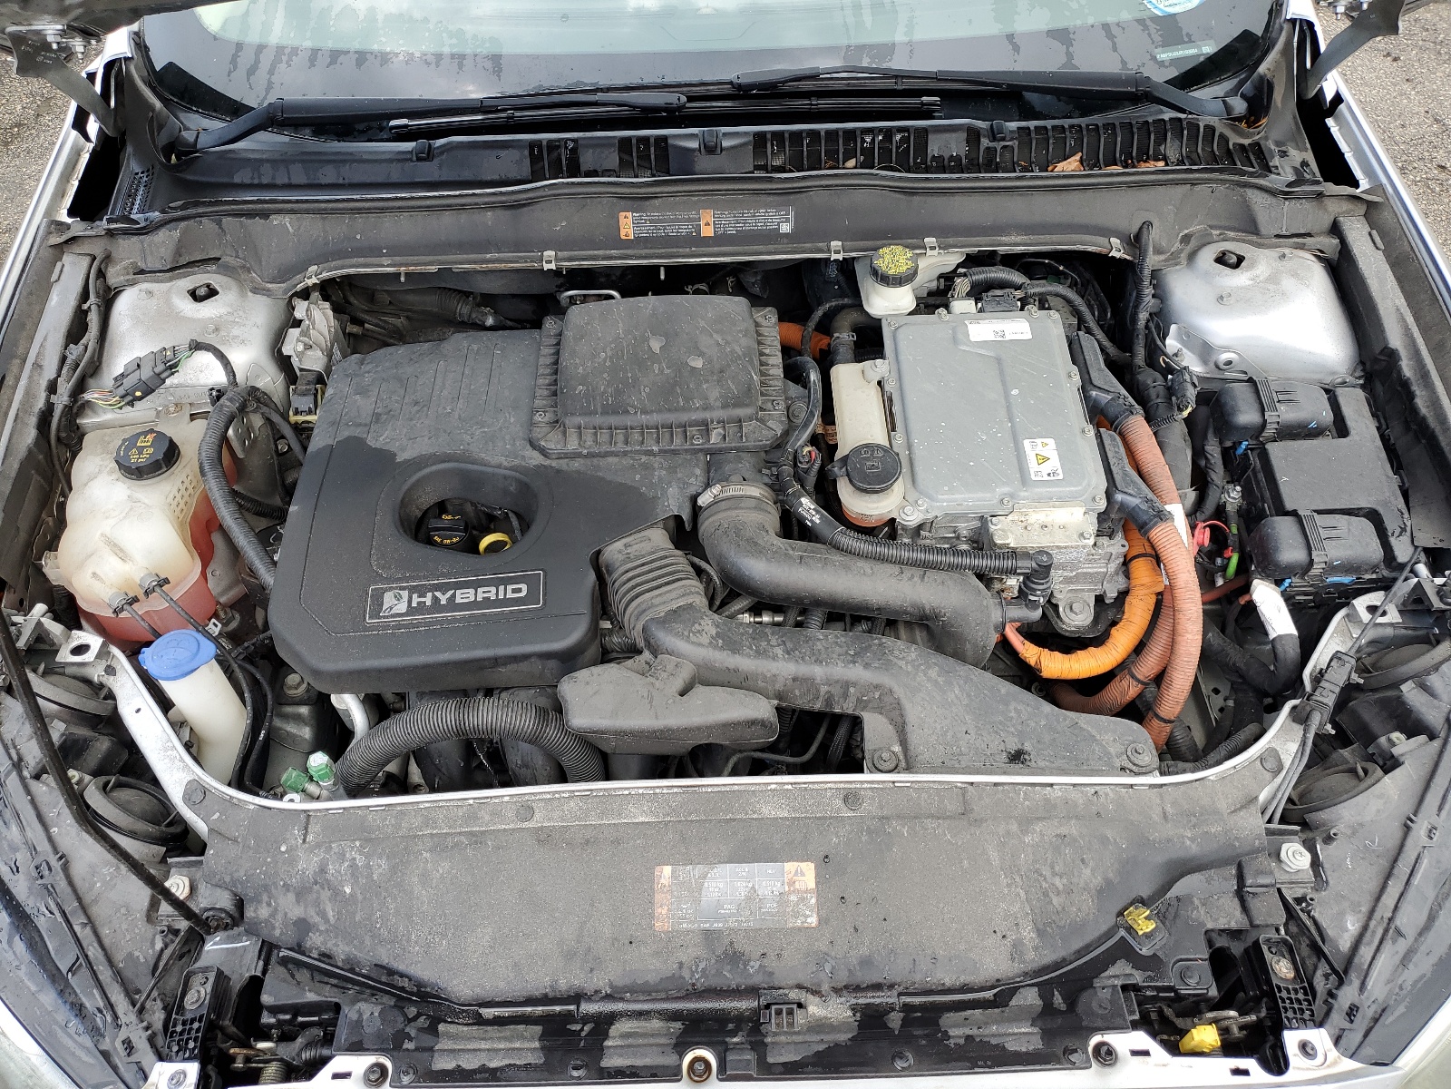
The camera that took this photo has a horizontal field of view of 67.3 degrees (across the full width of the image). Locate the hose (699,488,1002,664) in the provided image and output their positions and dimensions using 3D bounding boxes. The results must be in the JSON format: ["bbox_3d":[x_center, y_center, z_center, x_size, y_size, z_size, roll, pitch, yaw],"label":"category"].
[{"bbox_3d":[0.123,0.031,1.090,0.305,0.150,0.130,8,55,7],"label":"hose"}]

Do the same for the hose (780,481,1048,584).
[{"bbox_3d":[0.174,-0.012,1.017,0.250,0.060,0.085,-1,51,0],"label":"hose"}]

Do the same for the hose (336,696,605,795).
[{"bbox_3d":[-0.232,0.183,0.988,0.230,0.090,0.075,-1,51,0],"label":"hose"}]

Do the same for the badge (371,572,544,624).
[{"bbox_3d":[-0.250,0.049,1.010,0.162,0.004,0.038,-5,57,-1],"label":"badge"}]

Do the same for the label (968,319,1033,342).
[{"bbox_3d":[0.294,-0.230,1.170,0.065,0.002,0.030,-2,57,0],"label":"label"}]

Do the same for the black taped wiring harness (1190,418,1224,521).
[{"bbox_3d":[0.495,-0.077,1.120,0.036,0.060,0.085,-2,53,1],"label":"black taped wiring harness"}]

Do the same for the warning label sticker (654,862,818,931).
[{"bbox_3d":[0.009,0.286,0.885,0.131,0.002,0.051,-1,61,-1],"label":"warning label sticker"}]

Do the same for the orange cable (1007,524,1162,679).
[{"bbox_3d":[0.338,0.055,1.031,0.135,0.090,0.120,-1,51,0],"label":"orange cable"}]

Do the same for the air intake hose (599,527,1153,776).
[{"bbox_3d":[0.127,0.100,1.030,0.530,0.130,0.185,8,55,7],"label":"air intake hose"}]

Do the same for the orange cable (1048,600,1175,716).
[{"bbox_3d":[0.381,0.112,1.074,0.117,0.090,0.095,-1,51,0],"label":"orange cable"}]

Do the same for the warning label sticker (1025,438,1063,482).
[{"bbox_3d":[0.315,-0.084,1.080,0.031,0.002,0.049,-4,58,1],"label":"warning label sticker"}]

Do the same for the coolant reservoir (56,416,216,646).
[{"bbox_3d":[-0.558,-0.016,1.051,0.135,0.165,0.170,-1,51,0],"label":"coolant reservoir"}]

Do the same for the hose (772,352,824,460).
[{"bbox_3d":[0.074,-0.138,1.108,0.047,0.040,0.125,-1,51,0],"label":"hose"}]

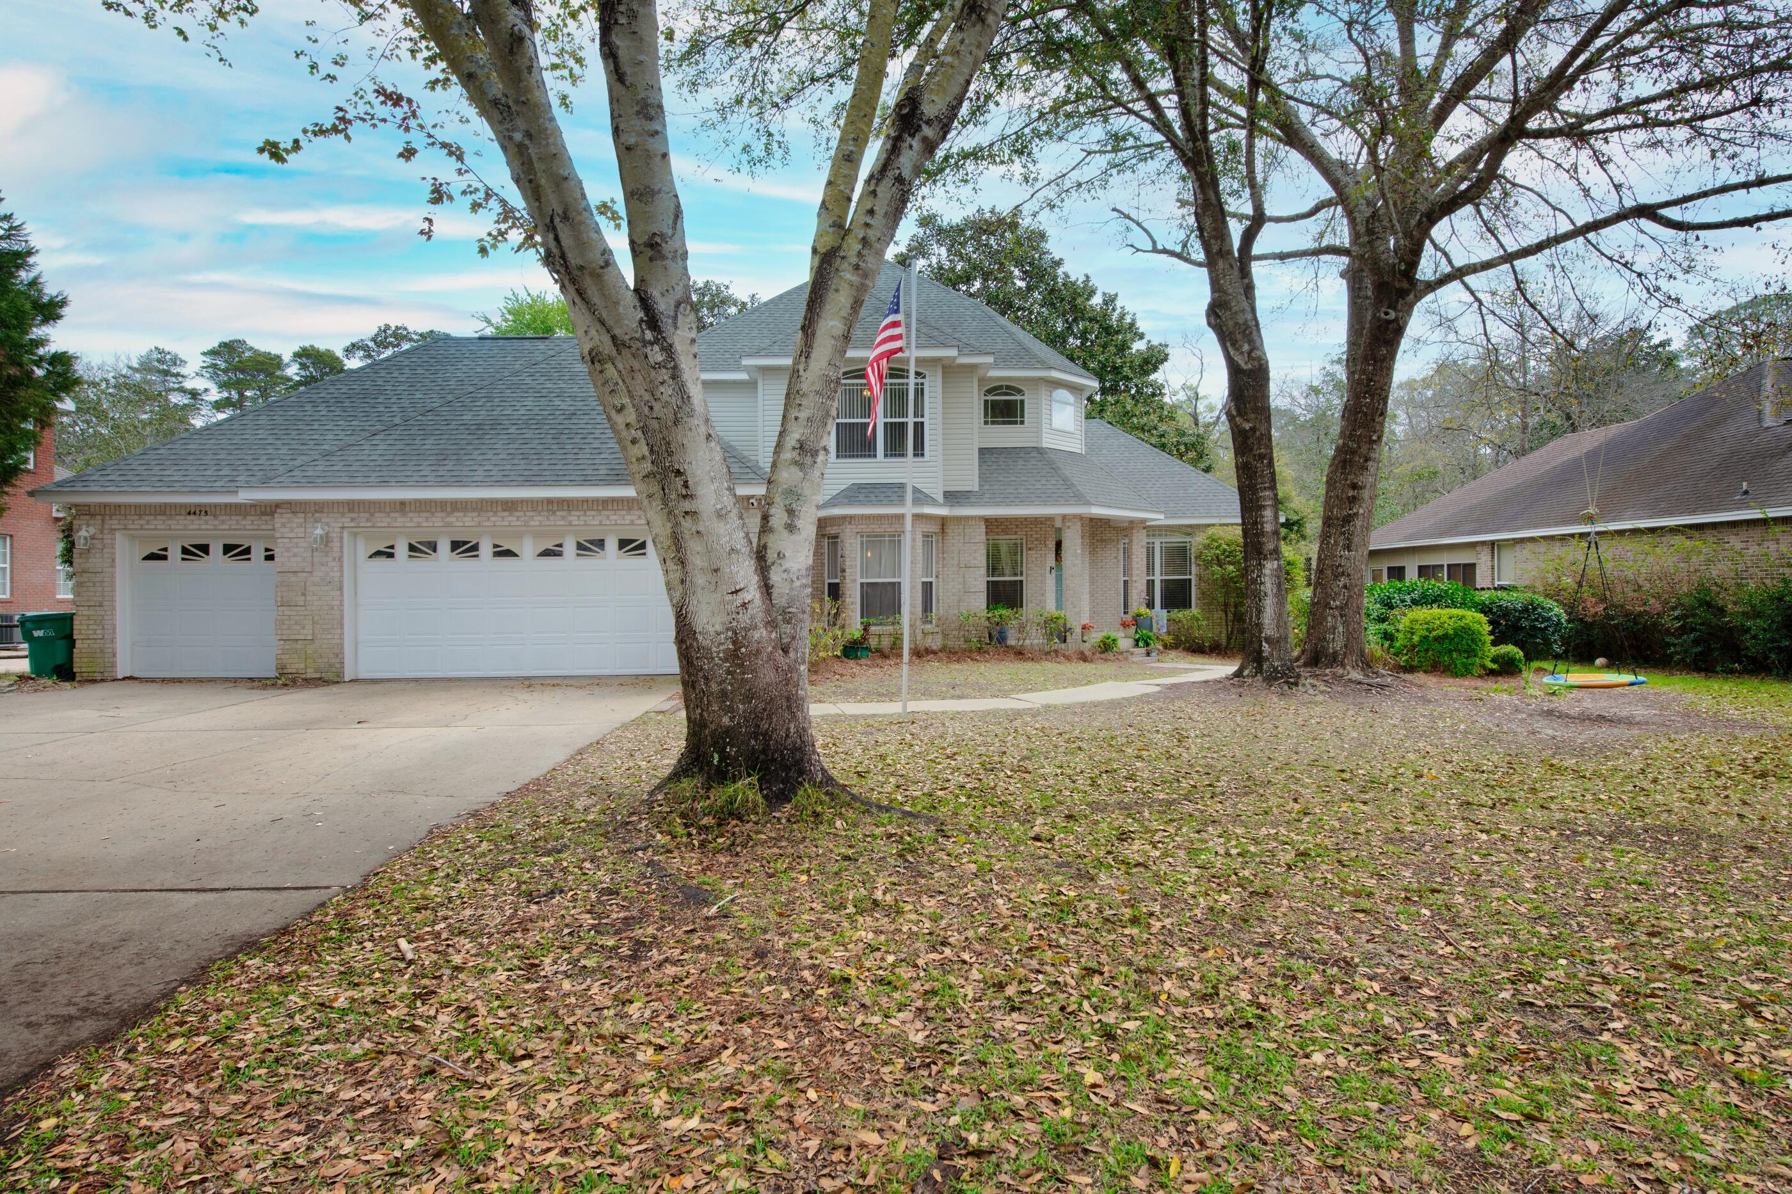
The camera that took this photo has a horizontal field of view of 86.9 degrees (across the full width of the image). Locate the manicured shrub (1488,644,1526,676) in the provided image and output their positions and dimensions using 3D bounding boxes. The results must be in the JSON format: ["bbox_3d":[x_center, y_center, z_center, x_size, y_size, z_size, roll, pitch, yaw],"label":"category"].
[{"bbox_3d":[9.520,0.955,14.750,0.560,0.480,0.560,0,1,0],"label":"manicured shrub"}]

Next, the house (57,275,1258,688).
[{"bbox_3d":[-1.850,-3.700,20.800,20.200,9.700,15.500,0,1,0],"label":"house"}]

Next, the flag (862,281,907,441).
[{"bbox_3d":[-0.122,-2.560,10.350,0.480,1.710,0.320,0,1,0],"label":"flag"}]

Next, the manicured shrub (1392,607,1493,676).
[{"bbox_3d":[8.500,0.670,14.700,1.420,1.030,1.350,0,1,0],"label":"manicured shrub"}]

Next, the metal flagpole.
[{"bbox_3d":[0.154,-1.178,10.400,0.080,4.980,0.080,1,0,0],"label":"metal flagpole"}]

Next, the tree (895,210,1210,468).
[{"bbox_3d":[5.500,-6.400,34.000,11.400,14.900,10.800,0,1,0],"label":"tree"}]

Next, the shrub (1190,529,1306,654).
[{"bbox_3d":[7.420,-0.155,19.800,2.300,2.620,1.800,0,1,0],"label":"shrub"}]

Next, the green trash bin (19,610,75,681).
[{"bbox_3d":[-12.500,0.730,14.300,0.880,1.030,0.680,0,1,-10],"label":"green trash bin"}]

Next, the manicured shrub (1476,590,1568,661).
[{"bbox_3d":[11.700,0.510,17.600,1.750,1.280,1.600,0,1,0],"label":"manicured shrub"}]

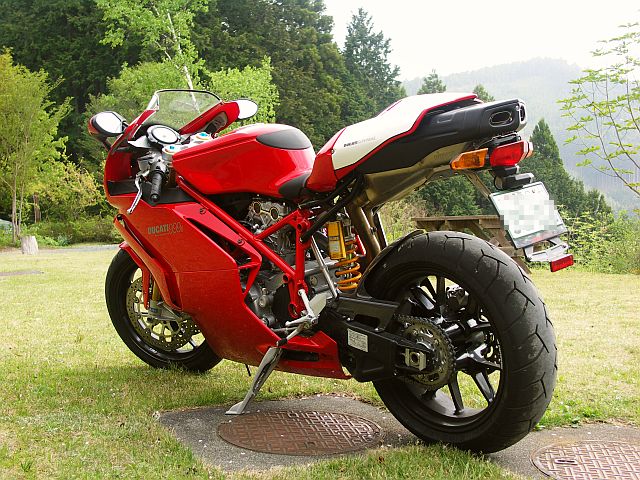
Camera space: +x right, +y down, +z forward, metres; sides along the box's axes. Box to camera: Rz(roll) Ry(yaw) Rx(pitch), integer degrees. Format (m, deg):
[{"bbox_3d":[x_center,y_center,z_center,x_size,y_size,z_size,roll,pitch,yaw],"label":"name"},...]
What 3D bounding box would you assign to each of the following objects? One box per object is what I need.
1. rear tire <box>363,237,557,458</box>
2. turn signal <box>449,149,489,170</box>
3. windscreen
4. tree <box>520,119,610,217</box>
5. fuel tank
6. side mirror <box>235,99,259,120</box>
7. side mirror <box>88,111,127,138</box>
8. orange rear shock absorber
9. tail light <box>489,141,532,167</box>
[{"bbox_3d":[0.352,0.282,2.123,0.190,0.622,0.622,-16,12,-41],"label":"rear tire"},{"bbox_3d":[0.337,-0.181,1.798,0.098,0.045,0.050,-13,10,-26],"label":"turn signal"},{"bbox_3d":[-0.564,-0.466,2.887,0.280,0.155,0.320,-16,12,-41],"label":"windscreen"},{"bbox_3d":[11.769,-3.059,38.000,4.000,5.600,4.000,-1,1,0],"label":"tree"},{"bbox_3d":[-0.213,-0.261,2.568,0.300,0.240,0.620,-16,12,-41],"label":"fuel tank"},{"bbox_3d":[-0.284,-0.510,3.021,0.125,0.075,0.065,-15,10,-33],"label":"side mirror"},{"bbox_3d":[-0.716,-0.392,2.622,0.075,0.085,0.130,-1,11,40],"label":"side mirror"},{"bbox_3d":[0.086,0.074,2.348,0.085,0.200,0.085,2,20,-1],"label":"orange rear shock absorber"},{"bbox_3d":[0.444,-0.213,1.861,0.160,0.046,0.055,-16,12,-41],"label":"tail light"}]

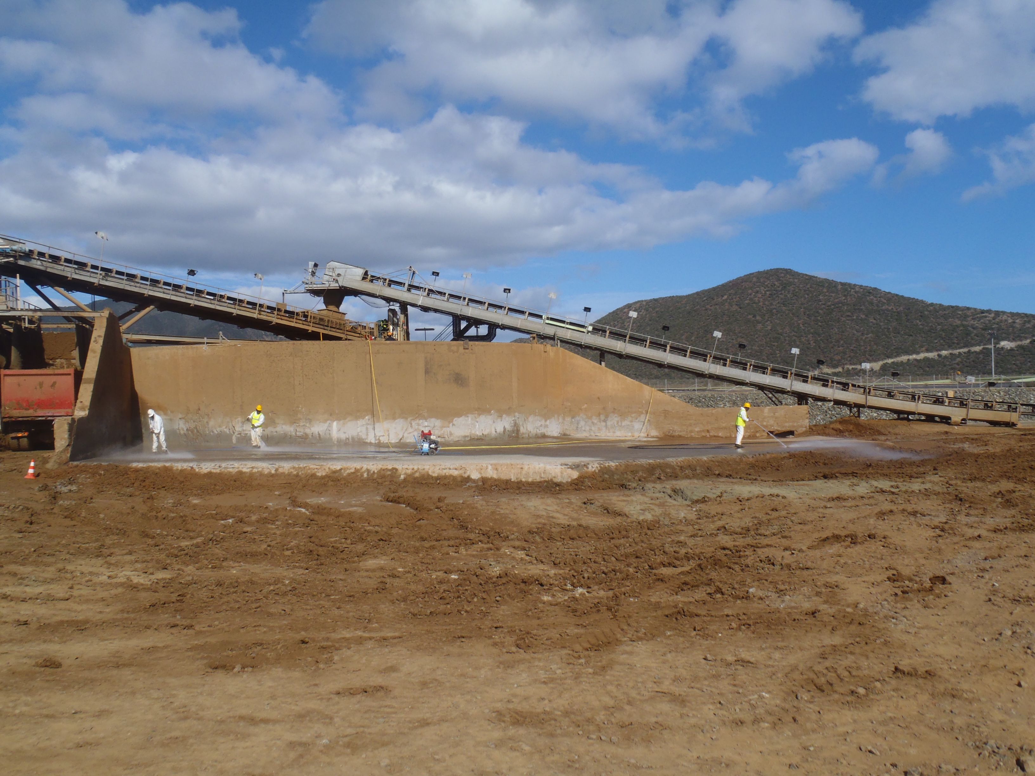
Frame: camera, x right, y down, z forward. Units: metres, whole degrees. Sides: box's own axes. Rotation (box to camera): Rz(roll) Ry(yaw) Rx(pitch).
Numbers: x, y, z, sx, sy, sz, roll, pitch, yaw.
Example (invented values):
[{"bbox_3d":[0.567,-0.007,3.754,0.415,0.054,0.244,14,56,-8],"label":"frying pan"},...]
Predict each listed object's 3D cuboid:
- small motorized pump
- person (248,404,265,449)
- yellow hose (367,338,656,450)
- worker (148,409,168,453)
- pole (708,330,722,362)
[{"bbox_3d":[-3.430,2.090,32.100,0.950,0.980,0.620,0,0,0],"label":"small motorized pump"},{"bbox_3d":[-10.790,1.620,34.600,0.680,1.740,0.480,0,0,-6],"label":"person"},{"bbox_3d":[0.280,0.170,36.060,13.100,4.650,3.900,0,0,-10],"label":"yellow hose"},{"bbox_3d":[-14.180,1.705,33.000,0.650,1.730,0.580,0,0,34],"label":"worker"},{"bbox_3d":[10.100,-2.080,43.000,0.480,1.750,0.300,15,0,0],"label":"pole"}]

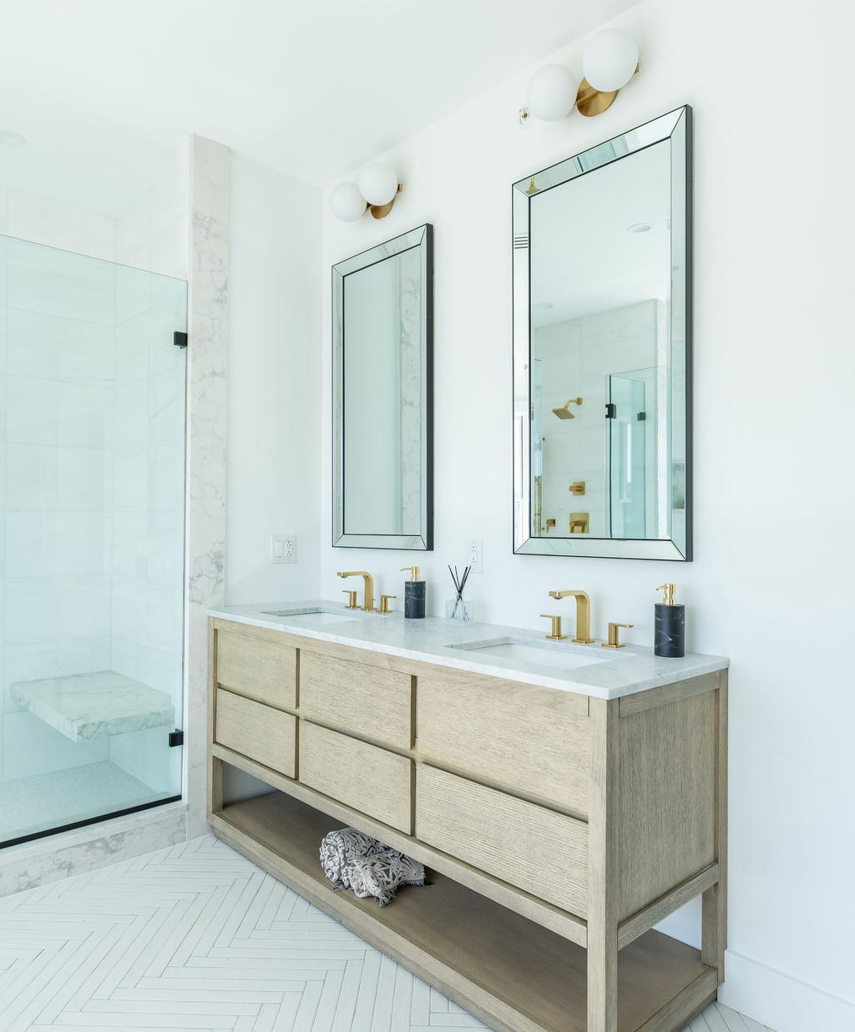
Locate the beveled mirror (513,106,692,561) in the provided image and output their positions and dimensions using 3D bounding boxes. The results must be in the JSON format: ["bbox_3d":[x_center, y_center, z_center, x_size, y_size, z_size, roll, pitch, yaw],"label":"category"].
[{"bbox_3d":[0.498,-0.489,2.131,0.031,1.223,0.604,1,-1,-43],"label":"beveled mirror"}]

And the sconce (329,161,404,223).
[{"bbox_3d":[-0.241,-1.274,2.849,0.176,0.153,0.357,1,-1,-43],"label":"sconce"}]

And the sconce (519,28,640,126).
[{"bbox_3d":[0.452,-1.284,2.095,0.176,0.153,0.357,1,-1,-43],"label":"sconce"}]

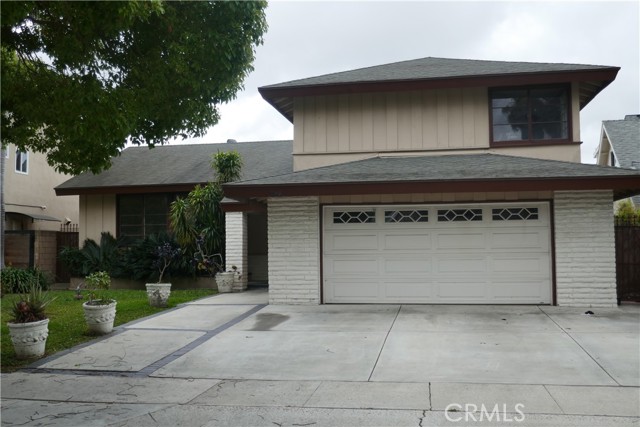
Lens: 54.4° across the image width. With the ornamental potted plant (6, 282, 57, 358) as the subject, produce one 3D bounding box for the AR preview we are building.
[{"bbox_3d":[-4.049,1.501,8.750,0.689,1.062,0.660,-1,-4,11],"label":"ornamental potted plant"}]

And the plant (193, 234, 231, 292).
[{"bbox_3d":[-2.907,1.346,16.750,1.050,1.561,0.750,-1,-4,11],"label":"plant"}]

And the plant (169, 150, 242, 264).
[{"bbox_3d":[-3.338,0.029,18.300,2.117,3.764,1.750,-1,-4,11],"label":"plant"}]

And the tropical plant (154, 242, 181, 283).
[{"bbox_3d":[-3.399,1.092,13.870,0.602,0.892,0.620,-1,-4,11],"label":"tropical plant"}]

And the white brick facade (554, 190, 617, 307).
[{"bbox_3d":[5.438,0.724,12.823,1.160,2.390,0.260,-1,-4,11],"label":"white brick facade"}]

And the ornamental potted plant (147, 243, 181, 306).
[{"bbox_3d":[-3.483,1.360,13.870,0.769,1.426,0.650,-1,-4,11],"label":"ornamental potted plant"}]

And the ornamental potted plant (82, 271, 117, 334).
[{"bbox_3d":[-3.734,1.505,10.550,0.585,1.077,0.580,-1,-4,11],"label":"ornamental potted plant"}]

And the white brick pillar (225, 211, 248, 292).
[{"bbox_3d":[-2.327,1.074,17.384,0.458,2.182,0.466,-1,-4,11],"label":"white brick pillar"}]

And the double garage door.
[{"bbox_3d":[2.454,0.870,13.430,4.840,2.150,0.080,-1,-4,11],"label":"double garage door"}]

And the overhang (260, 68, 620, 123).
[{"bbox_3d":[3.069,-3.118,17.240,8.800,0.420,3.800,-1,-4,11],"label":"overhang"}]

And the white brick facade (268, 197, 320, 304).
[{"bbox_3d":[-0.553,0.825,13.952,1.180,2.390,0.260,-1,-4,11],"label":"white brick facade"}]

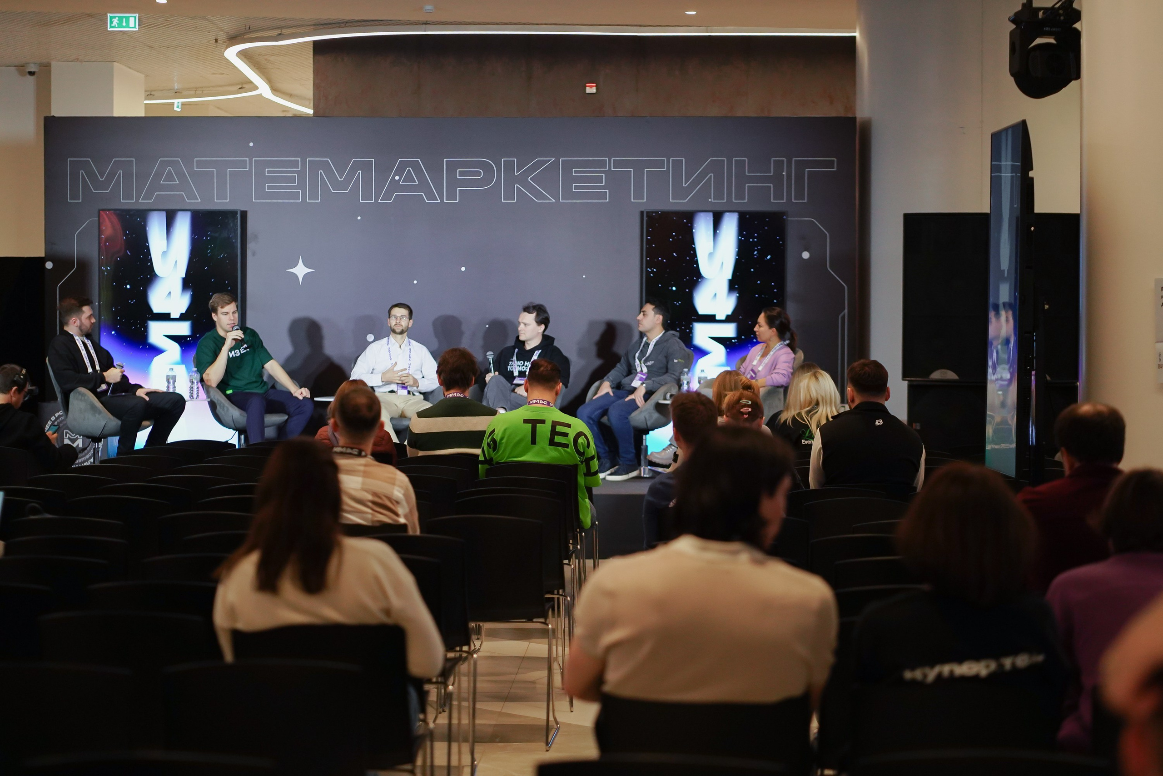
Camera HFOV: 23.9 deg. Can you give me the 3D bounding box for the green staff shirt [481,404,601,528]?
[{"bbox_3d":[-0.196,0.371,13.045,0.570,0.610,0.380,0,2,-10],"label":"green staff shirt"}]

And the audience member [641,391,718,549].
[{"bbox_3d":[0.421,0.642,9.171,0.490,1.285,0.820,0,2,0],"label":"audience member"}]

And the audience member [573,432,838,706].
[{"bbox_3d":[0.241,0.712,5.500,0.540,1.290,0.780,0,1,3],"label":"audience member"}]

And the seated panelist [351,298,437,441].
[{"bbox_3d":[-1.258,0.027,18.458,0.580,1.195,0.850,0,2,-3],"label":"seated panelist"}]

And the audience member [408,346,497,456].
[{"bbox_3d":[-0.628,0.469,14.019,0.520,1.360,0.820,0,2,0],"label":"audience member"}]

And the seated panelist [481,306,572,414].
[{"bbox_3d":[-0.392,0.008,18.957,0.640,1.200,0.850,1,2,27],"label":"seated panelist"}]

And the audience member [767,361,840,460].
[{"bbox_3d":[1.179,0.501,14.218,0.460,1.260,0.760,0,1,0],"label":"audience member"}]

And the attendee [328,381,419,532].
[{"bbox_3d":[-0.769,0.611,9.619,0.520,1.280,0.780,0,1,3],"label":"attendee"}]

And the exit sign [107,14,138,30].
[{"bbox_3d":[-4.324,-3.446,25.914,0.290,0.155,0.050,0,2,0],"label":"exit sign"}]

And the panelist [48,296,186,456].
[{"bbox_3d":[-2.990,0.030,17.708,0.800,1.230,0.530,1,2,20],"label":"panelist"}]

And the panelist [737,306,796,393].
[{"bbox_3d":[1.038,0.008,18.957,0.950,1.200,0.560,-1,2,-33],"label":"panelist"}]

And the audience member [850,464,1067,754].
[{"bbox_3d":[0.683,0.763,5.644,0.460,1.240,0.800,0,2,-15],"label":"audience member"}]

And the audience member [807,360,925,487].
[{"bbox_3d":[1.235,0.537,11.868,0.530,1.310,0.780,0,1,0],"label":"audience member"}]

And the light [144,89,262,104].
[{"bbox_3d":[-4.467,-3.315,31.374,0.350,0.100,2.802,-1,2,-41],"label":"light"}]

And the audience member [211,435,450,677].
[{"bbox_3d":[-0.623,0.730,6.723,0.530,1.245,0.800,0,2,-6],"label":"audience member"}]

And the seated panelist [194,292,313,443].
[{"bbox_3d":[-2.249,-0.024,18.856,0.680,1.270,0.850,-1,2,-27],"label":"seated panelist"}]

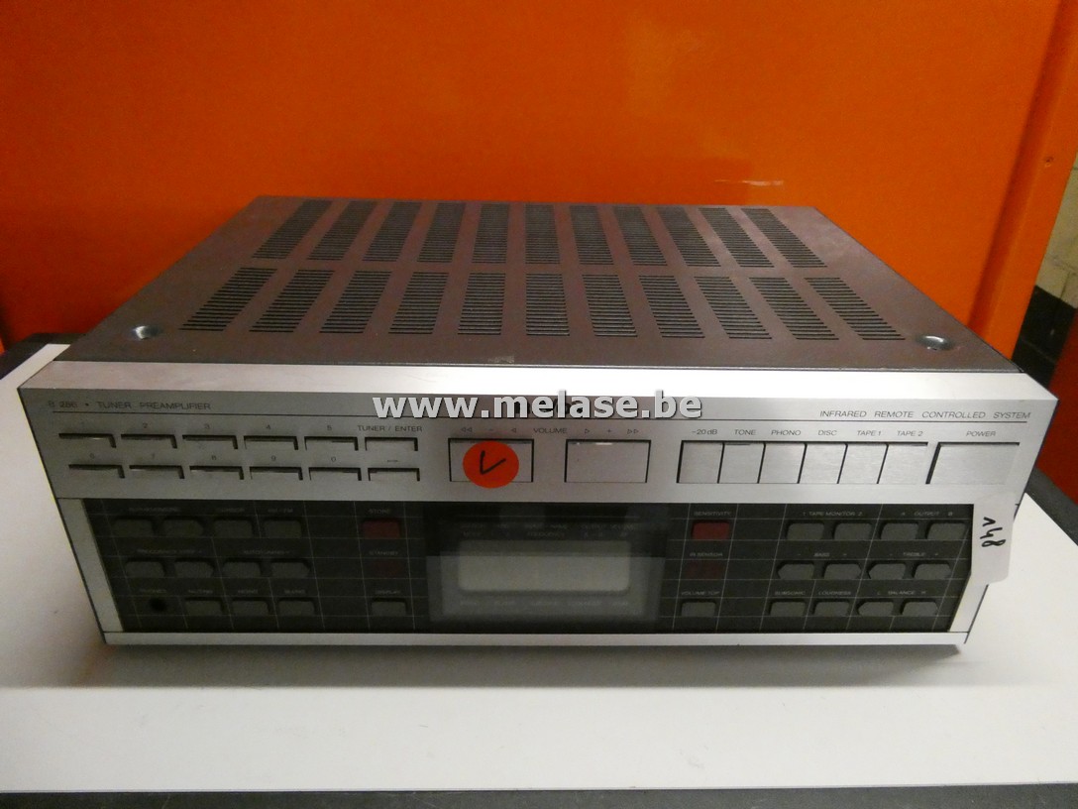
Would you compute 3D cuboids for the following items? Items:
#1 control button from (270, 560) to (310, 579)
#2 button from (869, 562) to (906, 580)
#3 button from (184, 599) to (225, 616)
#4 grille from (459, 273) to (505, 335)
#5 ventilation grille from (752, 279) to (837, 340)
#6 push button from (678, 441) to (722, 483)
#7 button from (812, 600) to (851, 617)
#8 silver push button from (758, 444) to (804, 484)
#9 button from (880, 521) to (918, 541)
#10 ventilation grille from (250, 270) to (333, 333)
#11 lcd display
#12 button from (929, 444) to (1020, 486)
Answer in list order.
[{"bbox_3d":[-0.122,0.080,0.369,0.017,0.011,0.005,1,29,-2],"label":"control button"},{"bbox_3d":[0.174,0.083,0.374,0.017,0.011,0.004,1,29,-1],"label":"button"},{"bbox_3d":[-0.170,0.103,0.381,0.017,0.011,0.004,1,29,-1],"label":"button"},{"bbox_3d":[-0.030,-0.056,0.415,0.022,0.002,0.091,1,29,-1],"label":"grille"},{"bbox_3d":[0.141,-0.055,0.419,0.022,0.003,0.089,1,30,-1],"label":"ventilation grille"},{"bbox_3d":[0.074,0.026,0.343,0.018,0.022,0.005,1,29,-2],"label":"push button"},{"bbox_3d":[0.149,0.103,0.382,0.017,0.009,0.004,1,30,-1],"label":"button"},{"bbox_3d":[0.110,0.026,0.341,0.018,0.021,0.005,1,29,-1],"label":"silver push button"},{"bbox_3d":[0.173,0.060,0.360,0.016,0.011,0.005,1,29,-1],"label":"button"},{"bbox_3d":[-0.134,-0.058,0.414,0.021,0.002,0.092,1,29,-1],"label":"ventilation grille"},{"bbox_3d":[0.003,0.080,0.374,0.085,0.034,0.004,1,29,-1],"label":"lcd display"},{"bbox_3d":[0.198,0.028,0.342,0.035,0.021,0.004,1,30,-1],"label":"button"}]

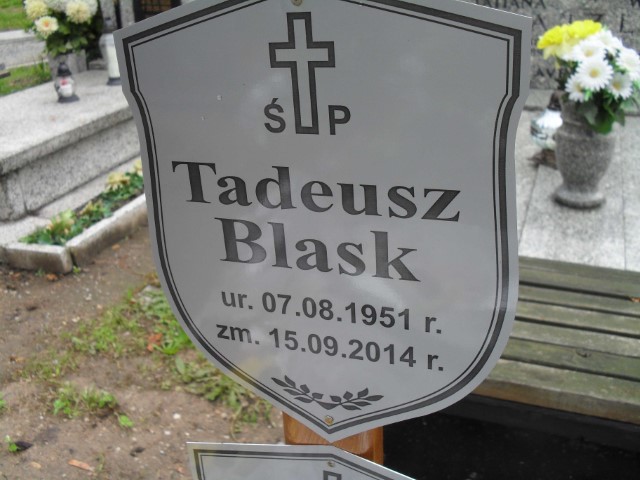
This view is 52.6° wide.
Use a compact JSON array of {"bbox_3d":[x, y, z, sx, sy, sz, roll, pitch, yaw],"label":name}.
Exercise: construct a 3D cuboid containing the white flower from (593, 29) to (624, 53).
[{"bbox_3d":[0.651,-0.451,1.470,0.075,0.035,0.072,-6,63,-5],"label":"white flower"}]

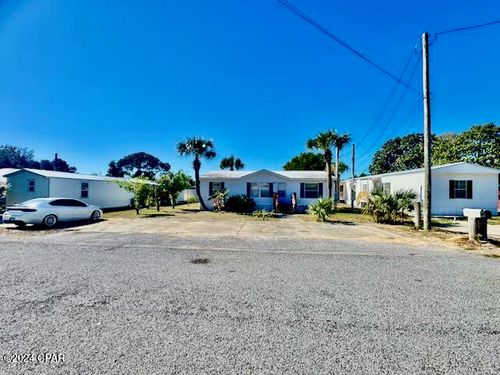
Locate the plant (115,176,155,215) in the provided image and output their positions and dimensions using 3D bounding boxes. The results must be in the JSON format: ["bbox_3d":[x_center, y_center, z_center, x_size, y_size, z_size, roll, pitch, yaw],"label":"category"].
[{"bbox_3d":[-8.625,0.612,15.100,2.900,2.800,2.500,1,-1,5],"label":"plant"}]

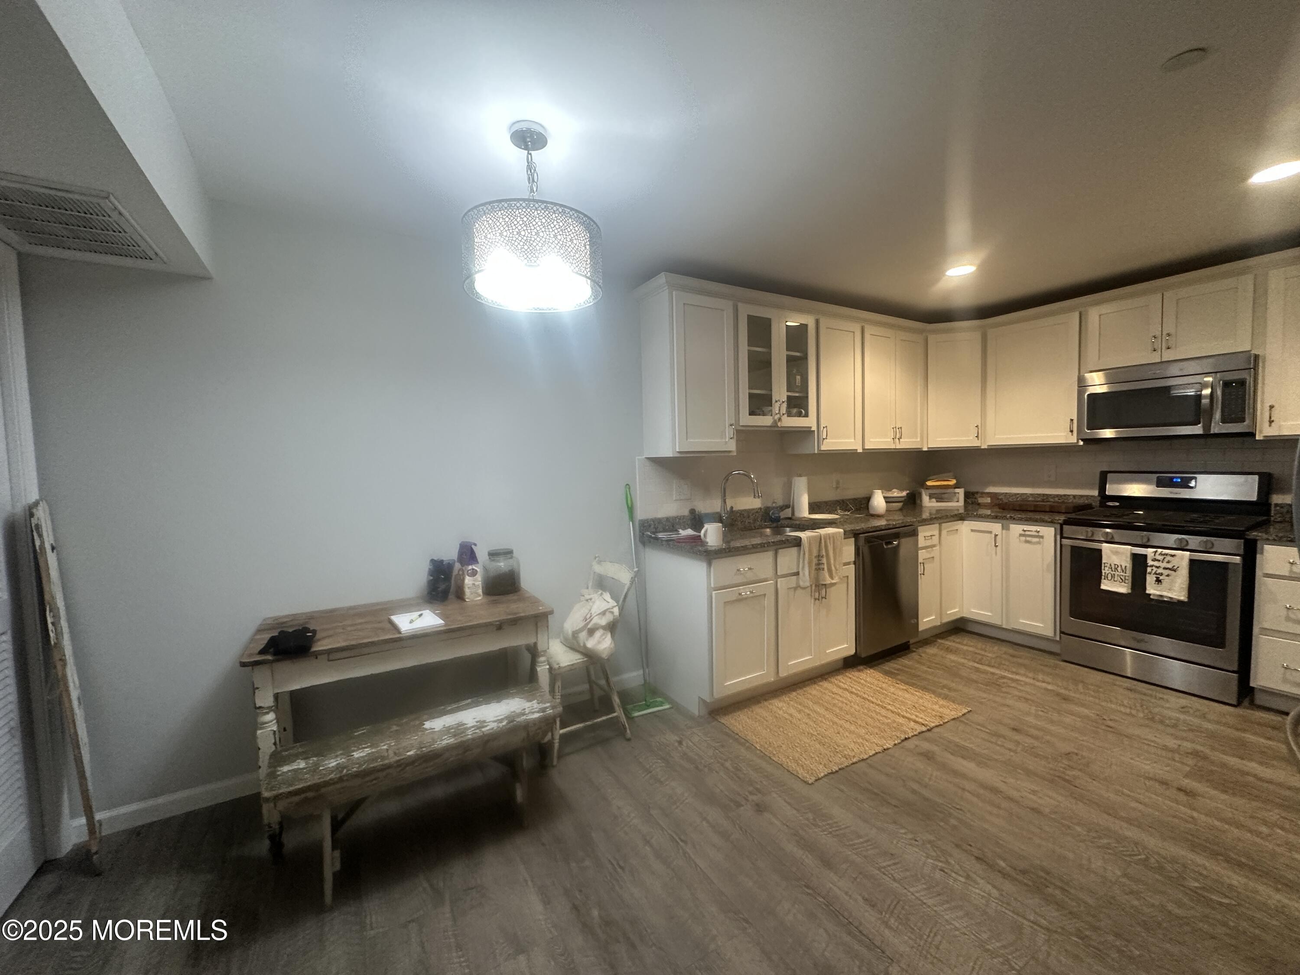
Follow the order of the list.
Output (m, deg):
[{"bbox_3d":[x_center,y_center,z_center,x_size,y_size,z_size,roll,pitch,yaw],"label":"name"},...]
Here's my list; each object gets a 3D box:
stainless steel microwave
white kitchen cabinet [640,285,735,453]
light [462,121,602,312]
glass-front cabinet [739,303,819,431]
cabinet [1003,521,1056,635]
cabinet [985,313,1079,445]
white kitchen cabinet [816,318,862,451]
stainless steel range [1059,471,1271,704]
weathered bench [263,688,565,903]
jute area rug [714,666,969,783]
[{"bbox_3d":[3.151,-0.511,3.196,0.410,0.417,0.758,-3,3,-32],"label":"stainless steel microwave"},{"bbox_3d":[0.237,-0.645,3.124,0.457,0.920,0.332,-3,3,-31],"label":"white kitchen cabinet"},{"bbox_3d":[-0.388,-0.902,1.733,0.446,0.518,0.446,-3,3,-31],"label":"light"},{"bbox_3d":[0.723,-0.746,3.413,0.684,0.775,0.332,-3,3,-31],"label":"glass-front cabinet"},{"bbox_3d":[2.813,0.608,3.671,0.625,0.776,0.335,-3,3,-31],"label":"cabinet"},{"bbox_3d":[2.819,-0.740,3.790,0.326,0.894,0.605,-3,3,-32],"label":"cabinet"},{"bbox_3d":[1.217,-0.693,3.708,0.463,0.894,0.325,-3,3,-32],"label":"white kitchen cabinet"},{"bbox_3d":[3.059,0.518,3.148,0.690,1.193,0.760,-3,3,-31],"label":"stainless steel range"},{"bbox_3d":[-0.787,1.062,1.870,0.918,0.422,0.285,-3,3,-32],"label":"weathered bench"},{"bbox_3d":[1.009,1.186,2.777,1.190,0.012,0.680,-3,3,-30],"label":"jute area rug"}]

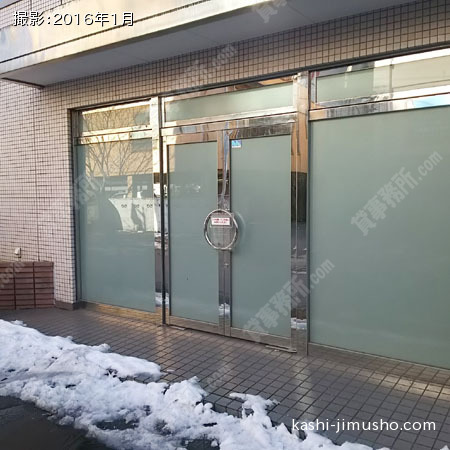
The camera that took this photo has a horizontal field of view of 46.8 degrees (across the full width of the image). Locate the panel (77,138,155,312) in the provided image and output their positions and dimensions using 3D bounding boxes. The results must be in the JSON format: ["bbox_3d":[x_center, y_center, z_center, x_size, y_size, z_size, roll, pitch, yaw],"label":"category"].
[{"bbox_3d":[-1.291,0.006,6.055,1.247,1.910,0.050,2,5,35],"label":"panel"}]

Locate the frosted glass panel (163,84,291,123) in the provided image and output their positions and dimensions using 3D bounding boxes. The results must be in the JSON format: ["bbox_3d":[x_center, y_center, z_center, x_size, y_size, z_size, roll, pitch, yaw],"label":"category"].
[{"bbox_3d":[-0.011,-1.174,5.064,1.504,0.209,0.050,2,5,35],"label":"frosted glass panel"}]

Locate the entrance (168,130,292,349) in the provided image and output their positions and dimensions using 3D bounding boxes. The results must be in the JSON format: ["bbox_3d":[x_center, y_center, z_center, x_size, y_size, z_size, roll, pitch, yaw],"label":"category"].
[{"bbox_3d":[-0.015,0.096,5.150,1.515,2.050,0.100,2,5,35],"label":"entrance"}]

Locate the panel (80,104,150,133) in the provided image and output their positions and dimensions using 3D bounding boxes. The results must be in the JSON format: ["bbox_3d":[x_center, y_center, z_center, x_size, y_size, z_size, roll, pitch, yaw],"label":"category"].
[{"bbox_3d":[-1.231,-1.154,5.677,1.190,0.203,0.030,2,4,38],"label":"panel"}]

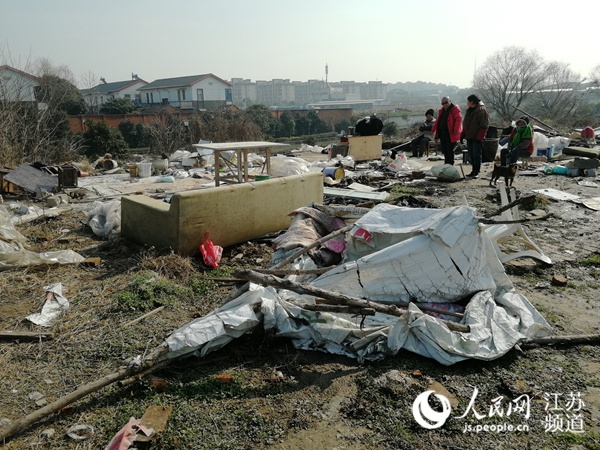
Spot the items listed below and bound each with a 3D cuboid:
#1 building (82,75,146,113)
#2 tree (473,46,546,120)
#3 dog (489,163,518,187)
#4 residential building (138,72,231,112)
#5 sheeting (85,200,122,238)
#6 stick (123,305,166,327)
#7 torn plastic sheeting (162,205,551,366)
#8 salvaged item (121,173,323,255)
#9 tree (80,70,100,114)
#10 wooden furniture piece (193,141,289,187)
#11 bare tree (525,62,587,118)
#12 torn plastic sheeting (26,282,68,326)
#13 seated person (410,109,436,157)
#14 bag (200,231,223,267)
[{"bbox_3d":[-34.048,-23.510,89.992,16.000,8.800,9.500,14,19,41],"label":"building"},{"bbox_3d":[17.168,-11.450,38.347,6.000,5.970,5.600,0,15,0],"label":"tree"},{"bbox_3d":[3.825,-0.953,8.807,0.530,0.420,0.170,5,15,17],"label":"dog"},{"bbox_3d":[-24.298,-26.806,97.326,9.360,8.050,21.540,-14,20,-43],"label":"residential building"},{"bbox_3d":[-2.105,-0.073,5.319,0.460,0.310,0.420,1,14,0],"label":"sheeting"},{"bbox_3d":[-1.190,0.685,3.610,0.028,0.028,0.440,9,17,30],"label":"stick"},{"bbox_3d":[0.450,0.332,3.791,2.600,0.620,1.900,-1,15,-3],"label":"torn plastic sheeting"},{"bbox_3d":[-0.827,-0.255,5.570,1.042,0.627,2.206,13,18,38],"label":"salvaged item"},{"bbox_3d":[-31.065,-19.019,69.446,2.900,7.250,2.900,0,15,0],"label":"tree"},{"bbox_3d":[-1.137,-1.219,9.397,1.500,0.750,0.950,-9,17,-29],"label":"wooden furniture piece"},{"bbox_3d":[18.562,-9.662,34.000,4.300,4.200,4.000,9,16,28],"label":"bare tree"},{"bbox_3d":[-2.000,0.609,3.699,0.290,0.130,0.560,-5,16,-20],"label":"torn plastic sheeting"},{"bbox_3d":[3.588,-2.661,13.744,0.580,1.280,0.800,9,16,29],"label":"seated person"},{"bbox_3d":[-0.813,0.202,4.304,0.210,0.310,0.150,-9,17,-33],"label":"bag"}]

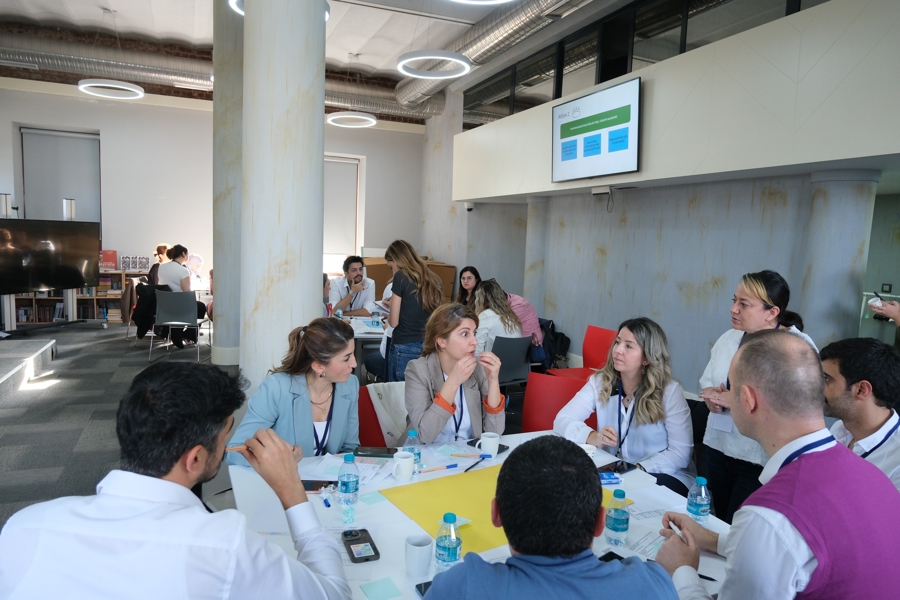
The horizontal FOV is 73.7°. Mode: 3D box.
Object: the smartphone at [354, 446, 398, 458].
[{"bbox_3d":[-0.289,0.600,2.365,0.163,0.011,0.079,3,6,3],"label":"smartphone"}]

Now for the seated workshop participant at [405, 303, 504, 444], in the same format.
[{"bbox_3d":[0.090,0.666,2.460,0.500,1.270,0.750,0,7,-21],"label":"seated workshop participant"}]

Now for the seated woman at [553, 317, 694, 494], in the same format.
[{"bbox_3d":[0.730,0.709,2.410,0.550,1.270,0.700,6,7,37],"label":"seated woman"}]

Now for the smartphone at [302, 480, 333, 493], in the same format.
[{"bbox_3d":[-0.432,0.631,2.019,0.160,0.010,0.080,2,6,-3],"label":"smartphone"}]

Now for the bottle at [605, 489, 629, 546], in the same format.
[{"bbox_3d":[0.461,0.596,1.647,0.060,0.143,0.060,2,6,0],"label":"bottle"}]

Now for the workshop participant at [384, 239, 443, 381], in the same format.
[{"bbox_3d":[-0.281,0.363,4.288,0.410,1.564,0.320,-2,7,-37],"label":"workshop participant"}]

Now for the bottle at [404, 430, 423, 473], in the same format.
[{"bbox_3d":[-0.136,0.554,2.189,0.066,0.153,0.066,2,6,-3],"label":"bottle"}]

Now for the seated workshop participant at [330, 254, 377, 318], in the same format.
[{"bbox_3d":[-0.960,0.234,5.950,0.520,1.310,0.750,1,6,-9],"label":"seated workshop participant"}]

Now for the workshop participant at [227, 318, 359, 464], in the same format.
[{"bbox_3d":[-0.540,0.701,2.340,0.530,1.240,0.700,-2,7,-35],"label":"workshop participant"}]

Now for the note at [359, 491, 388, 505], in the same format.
[{"bbox_3d":[-0.246,0.636,1.925,0.075,0.002,0.075,7,7,44],"label":"note"}]

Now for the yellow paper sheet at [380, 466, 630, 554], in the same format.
[{"bbox_3d":[0.187,0.662,2.010,0.703,0.002,0.485,-2,7,-34],"label":"yellow paper sheet"}]

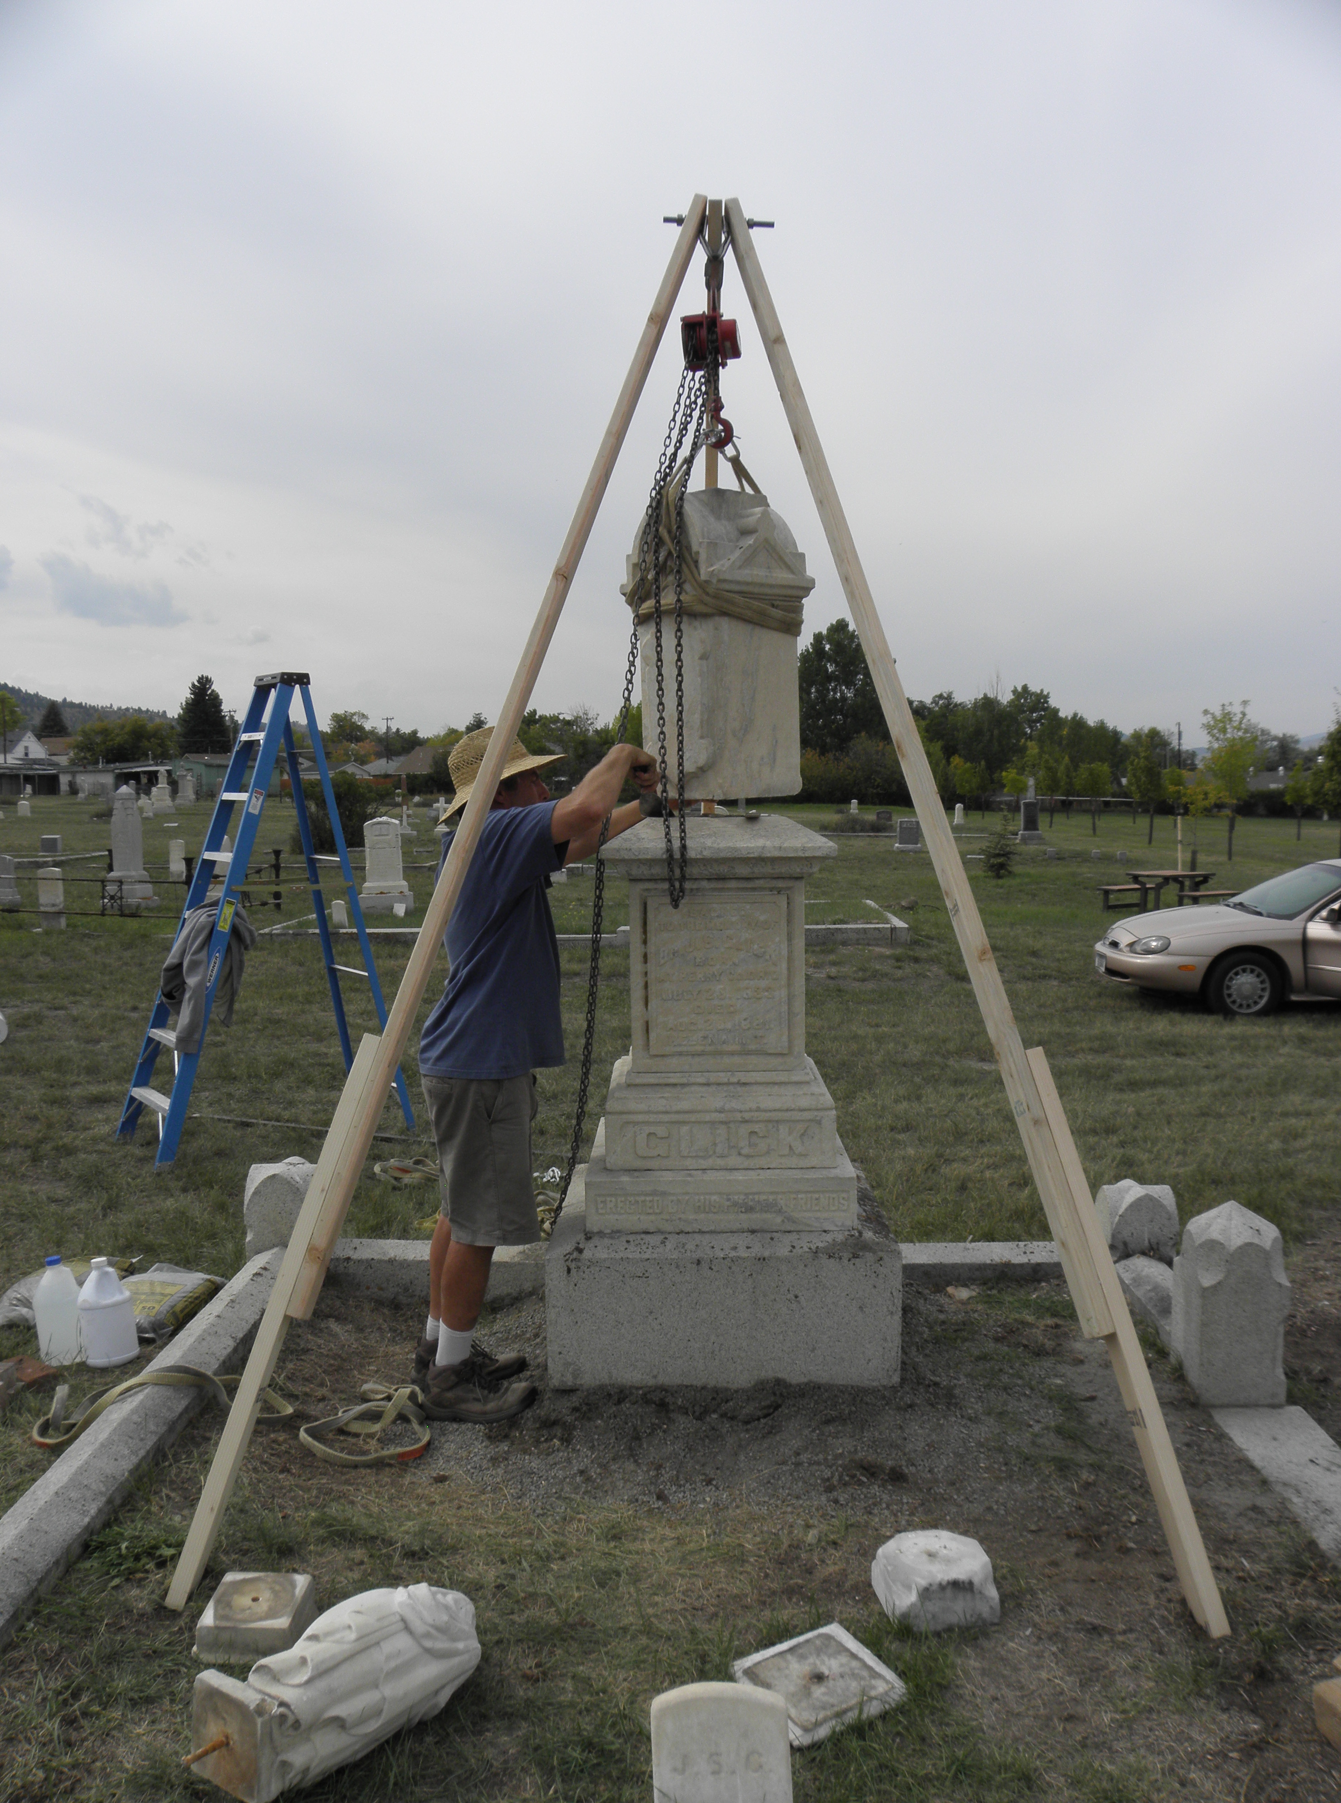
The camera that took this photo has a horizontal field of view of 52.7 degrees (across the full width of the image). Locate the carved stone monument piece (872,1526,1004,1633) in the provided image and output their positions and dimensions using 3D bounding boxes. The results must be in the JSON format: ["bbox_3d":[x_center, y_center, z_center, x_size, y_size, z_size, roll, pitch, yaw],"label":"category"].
[{"bbox_3d":[0.529,1.352,2.722,0.218,0.107,0.193,-1,5,-7],"label":"carved stone monument piece"}]

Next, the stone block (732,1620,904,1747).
[{"bbox_3d":[0.262,1.377,2.376,0.229,0.035,0.216,-3,5,-29],"label":"stone block"}]

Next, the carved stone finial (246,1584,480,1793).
[{"bbox_3d":[-0.546,1.344,2.349,0.450,0.230,0.230,-5,6,-39],"label":"carved stone finial"}]

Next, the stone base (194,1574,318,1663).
[{"bbox_3d":[-0.805,1.398,2.634,0.190,0.080,0.190,0,5,0],"label":"stone base"}]

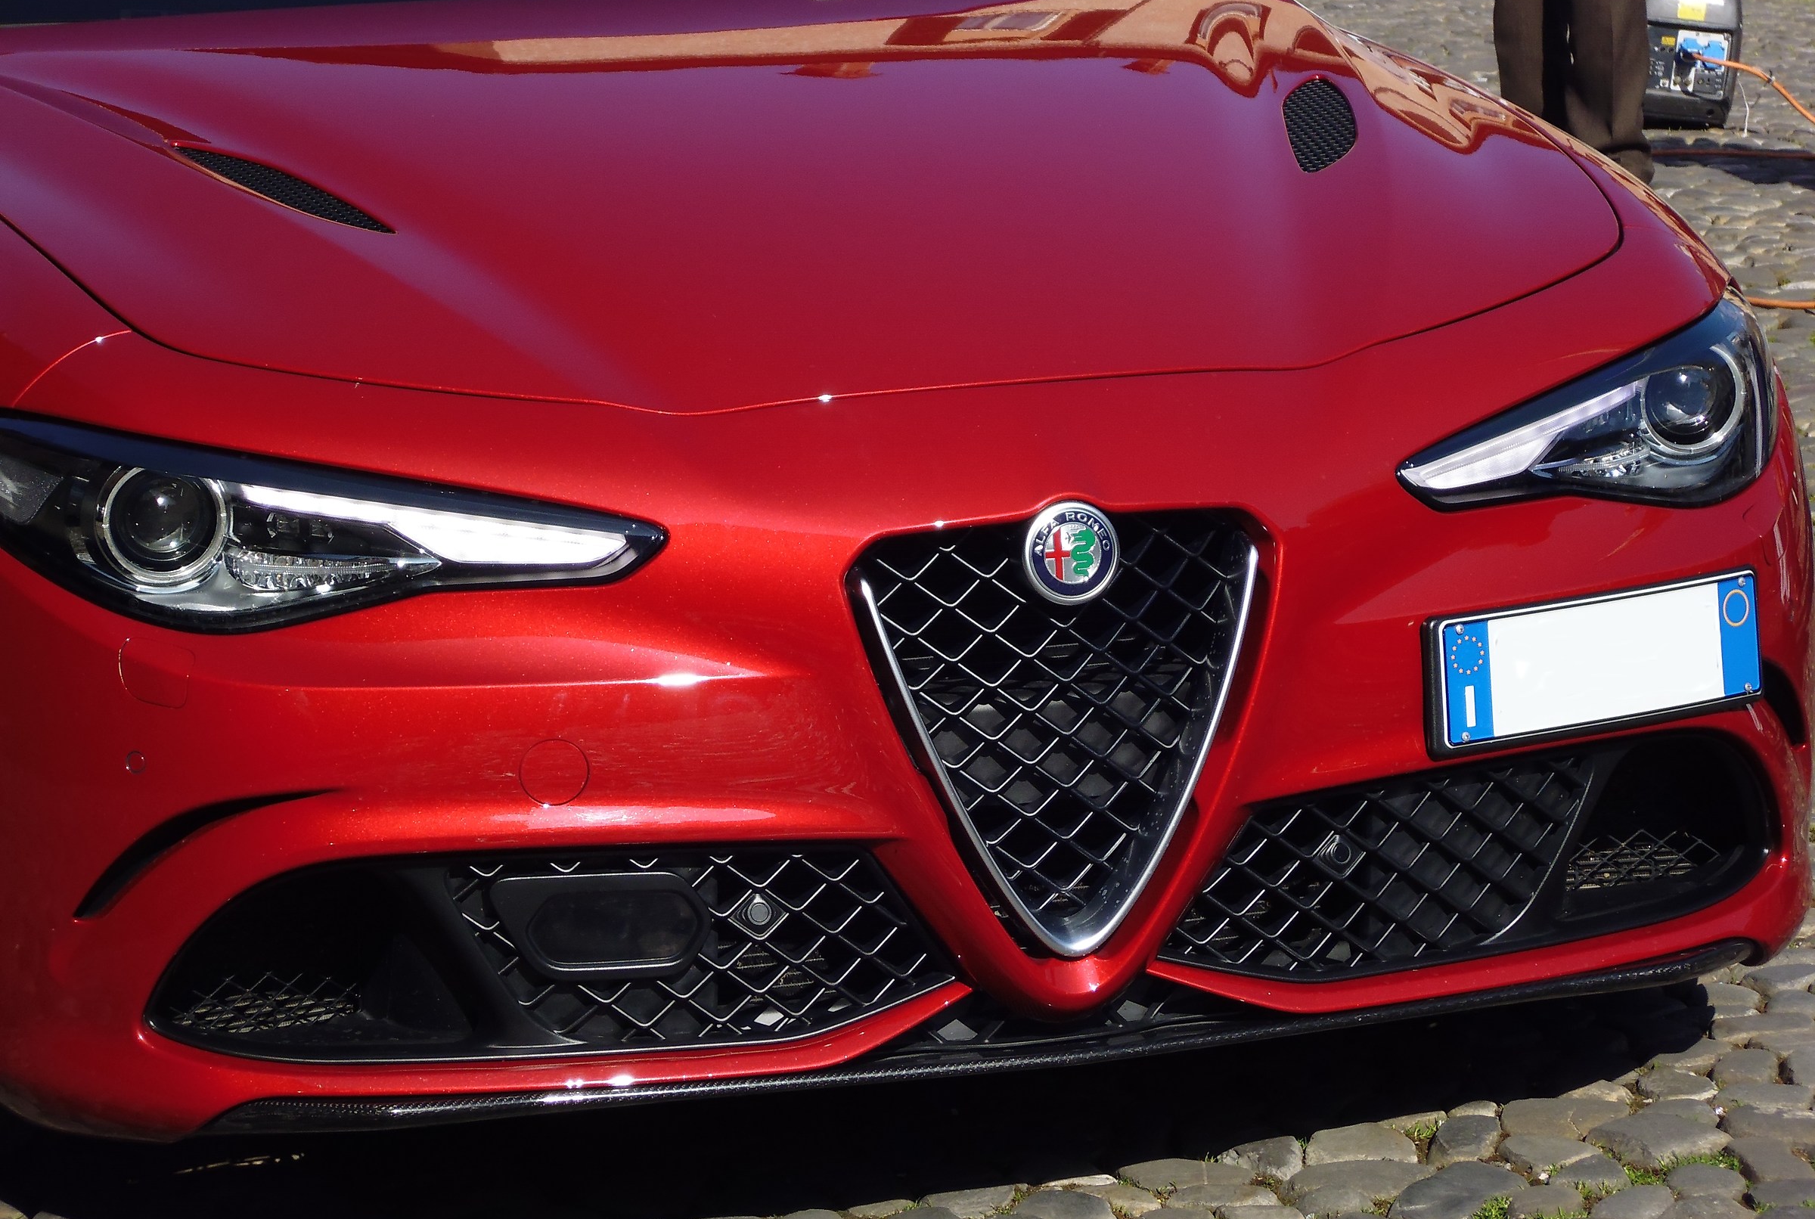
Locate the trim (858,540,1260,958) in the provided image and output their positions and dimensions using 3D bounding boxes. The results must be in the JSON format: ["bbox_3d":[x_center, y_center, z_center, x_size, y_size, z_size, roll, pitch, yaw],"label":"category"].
[{"bbox_3d":[0.125,0.105,5.292,0.360,0.385,0.090,-5,11,-19],"label":"trim"}]

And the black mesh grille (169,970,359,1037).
[{"bbox_3d":[-0.542,0.330,5.309,0.165,0.060,0.030,-4,10,-14],"label":"black mesh grille"}]

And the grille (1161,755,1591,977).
[{"bbox_3d":[0.404,0.229,5.440,0.415,0.180,0.075,-6,11,-24],"label":"grille"}]

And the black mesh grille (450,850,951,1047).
[{"bbox_3d":[-0.169,0.277,5.246,0.430,0.180,0.075,-4,10,-13],"label":"black mesh grille"}]

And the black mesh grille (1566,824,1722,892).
[{"bbox_3d":[0.667,0.223,5.716,0.165,0.060,0.030,-6,11,-23],"label":"black mesh grille"}]

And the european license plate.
[{"bbox_3d":[0.603,0.042,5.493,0.365,0.114,0.020,-8,8,-34],"label":"european license plate"}]

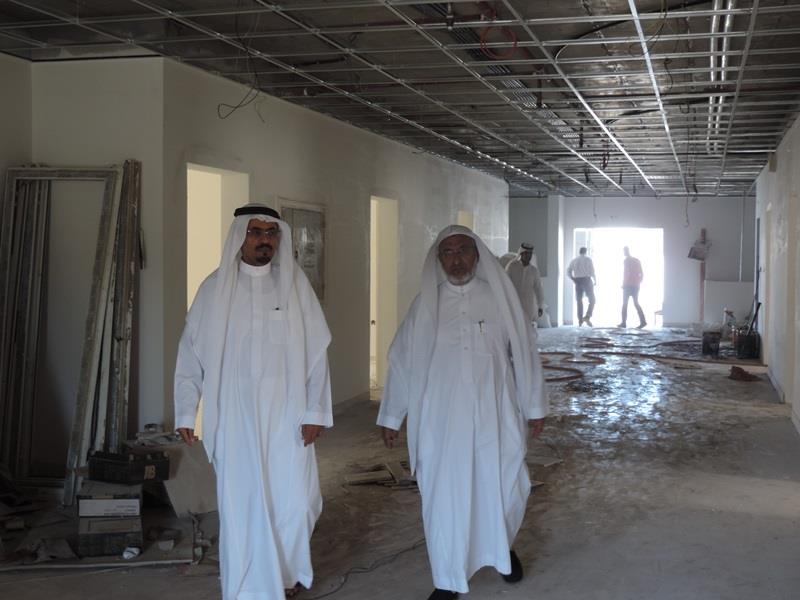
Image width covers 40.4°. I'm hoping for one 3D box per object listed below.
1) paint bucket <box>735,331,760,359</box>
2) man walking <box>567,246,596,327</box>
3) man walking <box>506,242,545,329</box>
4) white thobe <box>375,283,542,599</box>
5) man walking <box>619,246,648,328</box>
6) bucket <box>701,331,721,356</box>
[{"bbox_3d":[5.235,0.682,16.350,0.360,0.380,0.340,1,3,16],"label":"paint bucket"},{"bbox_3d":[3.887,-0.274,23.200,0.600,1.700,0.450,1,3,16],"label":"man walking"},{"bbox_3d":[1.626,0.092,14.300,0.540,1.700,0.450,1,2,12],"label":"man walking"},{"bbox_3d":[0.279,0.579,4.920,0.740,1.370,0.480,1,2,7],"label":"white thobe"},{"bbox_3d":[4.880,-0.263,22.800,0.580,1.720,0.480,2,3,37],"label":"man walking"},{"bbox_3d":[4.779,0.675,16.650,0.290,0.365,0.290,1,3,16],"label":"bucket"}]

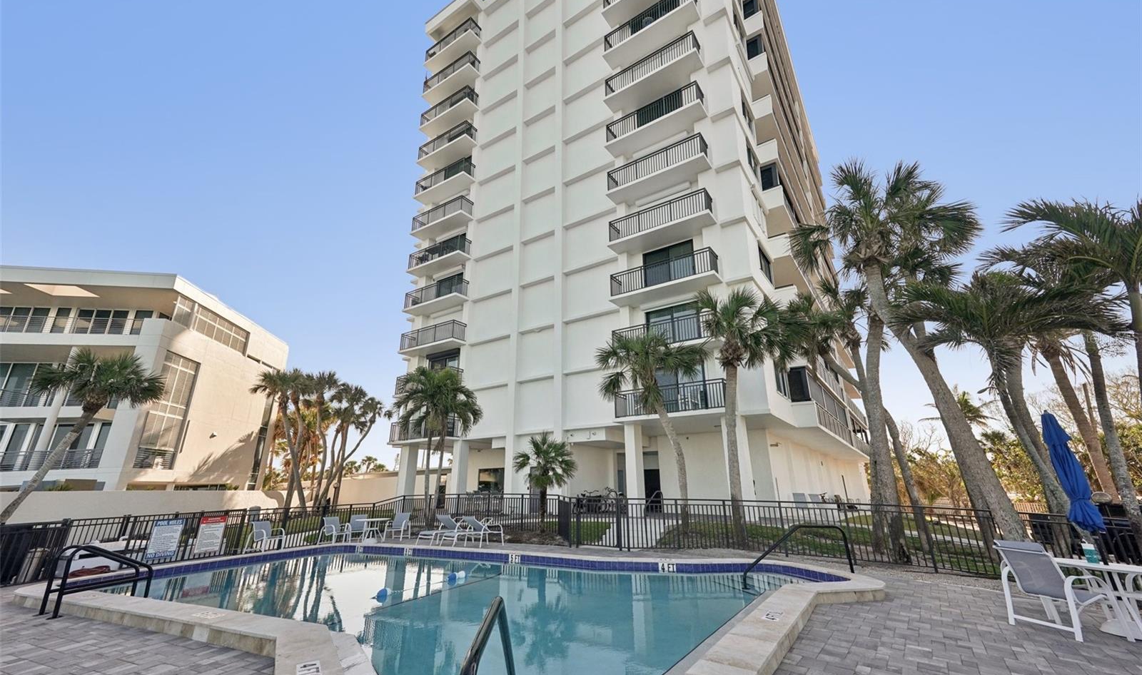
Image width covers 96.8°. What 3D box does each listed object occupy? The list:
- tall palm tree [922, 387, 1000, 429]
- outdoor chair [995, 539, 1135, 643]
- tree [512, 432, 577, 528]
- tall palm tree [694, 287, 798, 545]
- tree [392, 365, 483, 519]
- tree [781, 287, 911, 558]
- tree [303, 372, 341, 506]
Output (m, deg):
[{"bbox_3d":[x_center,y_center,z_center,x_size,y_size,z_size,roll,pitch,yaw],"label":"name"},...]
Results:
[{"bbox_3d":[29.004,7.901,37.143,5.095,8.731,4.560,0,-16,0],"label":"tall palm tree"},{"bbox_3d":[5.369,2.764,5.617,0.800,0.880,0.700,2,-17,-5],"label":"outdoor chair"},{"bbox_3d":[-0.819,4.486,15.807,1.959,2.984,1.959,0,-16,0],"label":"tree"},{"bbox_3d":[4.903,1.894,13.608,2.605,6.750,2.547,0,-16,0],"label":"tall palm tree"},{"bbox_3d":[-4.755,3.718,17.620,2.958,5.462,2.863,0,-16,0],"label":"tree"},{"bbox_3d":[6.666,1.693,12.127,2.633,6.400,2.425,0,-16,0],"label":"tree"},{"bbox_3d":[-14.965,6.040,29.709,2.386,8.016,2.386,0,-16,0],"label":"tree"}]

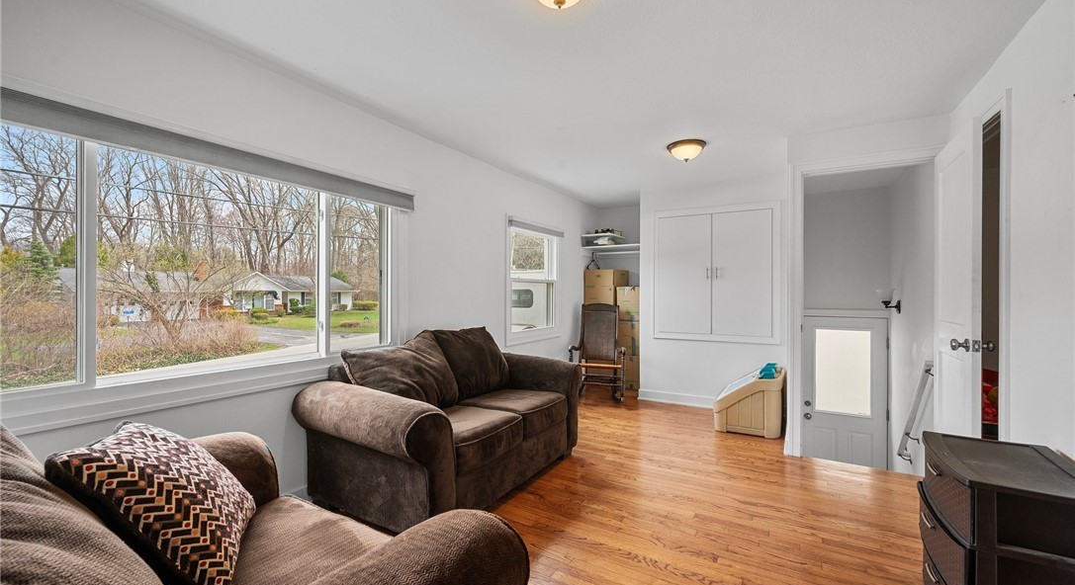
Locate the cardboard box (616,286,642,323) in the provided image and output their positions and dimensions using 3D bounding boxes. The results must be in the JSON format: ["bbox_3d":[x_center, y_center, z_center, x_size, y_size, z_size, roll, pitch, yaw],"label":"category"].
[{"bbox_3d":[1.286,0.144,5.317,0.410,0.423,0.440,0,0,31],"label":"cardboard box"}]

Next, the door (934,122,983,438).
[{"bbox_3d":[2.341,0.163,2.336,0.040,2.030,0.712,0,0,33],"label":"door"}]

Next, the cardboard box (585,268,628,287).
[{"bbox_3d":[0.919,-0.179,5.505,0.400,0.197,0.480,0,0,35],"label":"cardboard box"}]

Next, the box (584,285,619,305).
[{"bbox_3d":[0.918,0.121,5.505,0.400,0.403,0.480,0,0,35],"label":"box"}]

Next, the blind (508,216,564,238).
[{"bbox_3d":[0.017,-0.664,4.438,0.055,0.072,1.070,0,0,31],"label":"blind"}]

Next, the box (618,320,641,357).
[{"bbox_3d":[1.285,0.572,5.317,0.410,0.433,0.440,0,0,31],"label":"box"}]

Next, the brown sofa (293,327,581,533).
[{"bbox_3d":[-0.486,0.734,2.624,0.940,0.910,1.680,0,0,31],"label":"brown sofa"}]

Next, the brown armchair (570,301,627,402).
[{"bbox_3d":[0.746,0.660,4.940,0.630,1.060,0.720,0,0,14],"label":"brown armchair"}]

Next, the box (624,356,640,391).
[{"bbox_3d":[1.284,0.991,5.317,0.410,0.405,0.440,0,0,31],"label":"box"}]

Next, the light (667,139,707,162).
[{"bbox_3d":[1.149,-1.071,3.215,0.286,0.137,0.286,0,0,31],"label":"light"}]

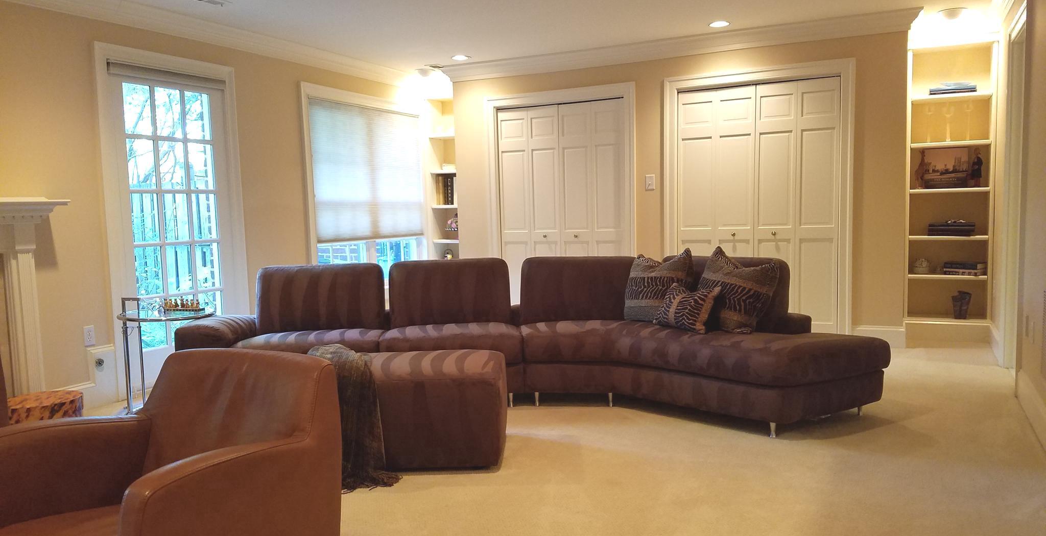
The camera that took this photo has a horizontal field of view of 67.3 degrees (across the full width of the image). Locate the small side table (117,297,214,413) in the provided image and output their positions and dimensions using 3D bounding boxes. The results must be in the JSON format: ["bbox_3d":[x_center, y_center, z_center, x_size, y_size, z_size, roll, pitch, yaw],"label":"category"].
[{"bbox_3d":[-2.015,0.493,4.472,0.530,0.660,0.520,-1,4,11],"label":"small side table"}]

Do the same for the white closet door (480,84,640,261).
[{"bbox_3d":[0.332,-0.502,7.020,1.420,2.140,0.100,1,5,26],"label":"white closet door"}]

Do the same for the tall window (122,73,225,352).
[{"bbox_3d":[-2.316,-0.341,5.253,0.050,1.670,0.670,1,5,26],"label":"tall window"}]

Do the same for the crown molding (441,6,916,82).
[{"bbox_3d":[1.046,-1.791,6.479,4.030,0.128,0.100,1,5,26],"label":"crown molding"}]

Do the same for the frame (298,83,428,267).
[{"bbox_3d":[-1.379,-0.655,7.090,0.110,1.780,1.770,1,5,26],"label":"frame"}]

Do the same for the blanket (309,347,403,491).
[{"bbox_3d":[-0.777,0.628,3.535,0.480,0.470,0.750,-2,4,-2],"label":"blanket"}]

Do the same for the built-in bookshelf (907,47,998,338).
[{"bbox_3d":[3.317,-0.573,6.142,0.585,2.265,0.300,1,5,26],"label":"built-in bookshelf"}]

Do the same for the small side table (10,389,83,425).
[{"bbox_3d":[-1.934,0.722,3.149,0.300,0.400,0.300,2,6,41],"label":"small side table"}]

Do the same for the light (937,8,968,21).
[{"bbox_3d":[3.078,-1.812,5.625,0.195,0.060,0.195,1,5,26],"label":"light"}]

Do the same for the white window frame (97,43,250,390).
[{"bbox_3d":[-2.306,-0.307,5.229,0.110,2.155,1.077,1,5,26],"label":"white window frame"}]

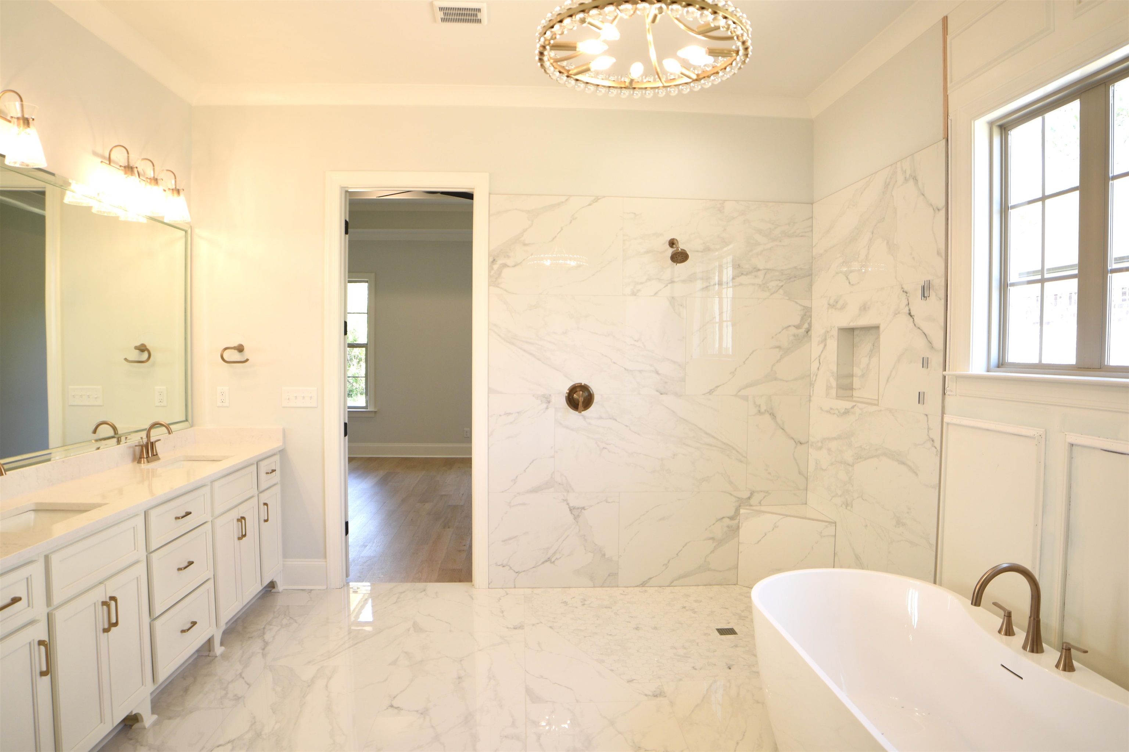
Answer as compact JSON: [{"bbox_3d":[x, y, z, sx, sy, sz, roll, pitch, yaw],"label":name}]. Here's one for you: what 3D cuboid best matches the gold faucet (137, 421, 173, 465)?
[{"bbox_3d":[-2.021,0.325,3.276,0.160,0.198,0.210,0,2,-4],"label":"gold faucet"}]

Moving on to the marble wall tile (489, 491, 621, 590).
[{"bbox_3d":[-0.063,1.009,4.048,0.800,0.589,0.010,0,2,-4],"label":"marble wall tile"}]

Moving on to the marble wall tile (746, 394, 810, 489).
[{"bbox_3d":[1.353,0.428,4.171,0.394,0.609,0.012,0,2,-3],"label":"marble wall tile"}]

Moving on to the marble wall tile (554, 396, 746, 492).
[{"bbox_3d":[0.541,0.417,4.066,1.200,0.600,0.010,0,2,-4],"label":"marble wall tile"}]

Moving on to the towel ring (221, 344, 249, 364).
[{"bbox_3d":[-1.968,-0.131,3.946,0.165,0.119,0.070,0,2,-3],"label":"towel ring"}]

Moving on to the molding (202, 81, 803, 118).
[{"bbox_3d":[-0.325,-1.669,3.971,3.783,0.100,0.080,0,2,-3],"label":"molding"}]

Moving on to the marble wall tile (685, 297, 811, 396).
[{"bbox_3d":[1.157,-0.182,4.141,0.795,0.610,0.012,0,2,-3],"label":"marble wall tile"}]

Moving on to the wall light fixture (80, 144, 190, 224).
[{"bbox_3d":[-2.022,-0.924,3.180,0.195,0.265,0.540,0,2,-4],"label":"wall light fixture"}]

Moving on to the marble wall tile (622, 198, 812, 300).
[{"bbox_3d":[0.959,-0.792,4.112,1.195,0.610,0.012,0,2,-3],"label":"marble wall tile"}]

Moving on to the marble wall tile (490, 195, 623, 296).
[{"bbox_3d":[-0.047,-0.787,3.984,0.811,0.597,0.010,0,2,-4],"label":"marble wall tile"}]

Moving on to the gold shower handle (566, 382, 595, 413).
[{"bbox_3d":[0.099,0.137,4.054,0.178,0.184,0.075,0,2,-3],"label":"gold shower handle"}]

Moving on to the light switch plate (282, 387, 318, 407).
[{"bbox_3d":[-1.570,0.130,3.907,0.203,0.118,0.015,0,2,-4],"label":"light switch plate"}]

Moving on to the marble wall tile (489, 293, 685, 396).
[{"bbox_3d":[0.144,-0.187,4.018,1.206,0.601,0.010,0,2,-4],"label":"marble wall tile"}]

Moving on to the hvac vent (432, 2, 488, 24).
[{"bbox_3d":[-0.484,-1.685,3.073,0.243,0.014,0.194,0,2,-3],"label":"hvac vent"}]

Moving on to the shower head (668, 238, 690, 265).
[{"bbox_3d":[0.675,-0.747,3.927,0.114,0.176,0.200,0,2,-4],"label":"shower head"}]

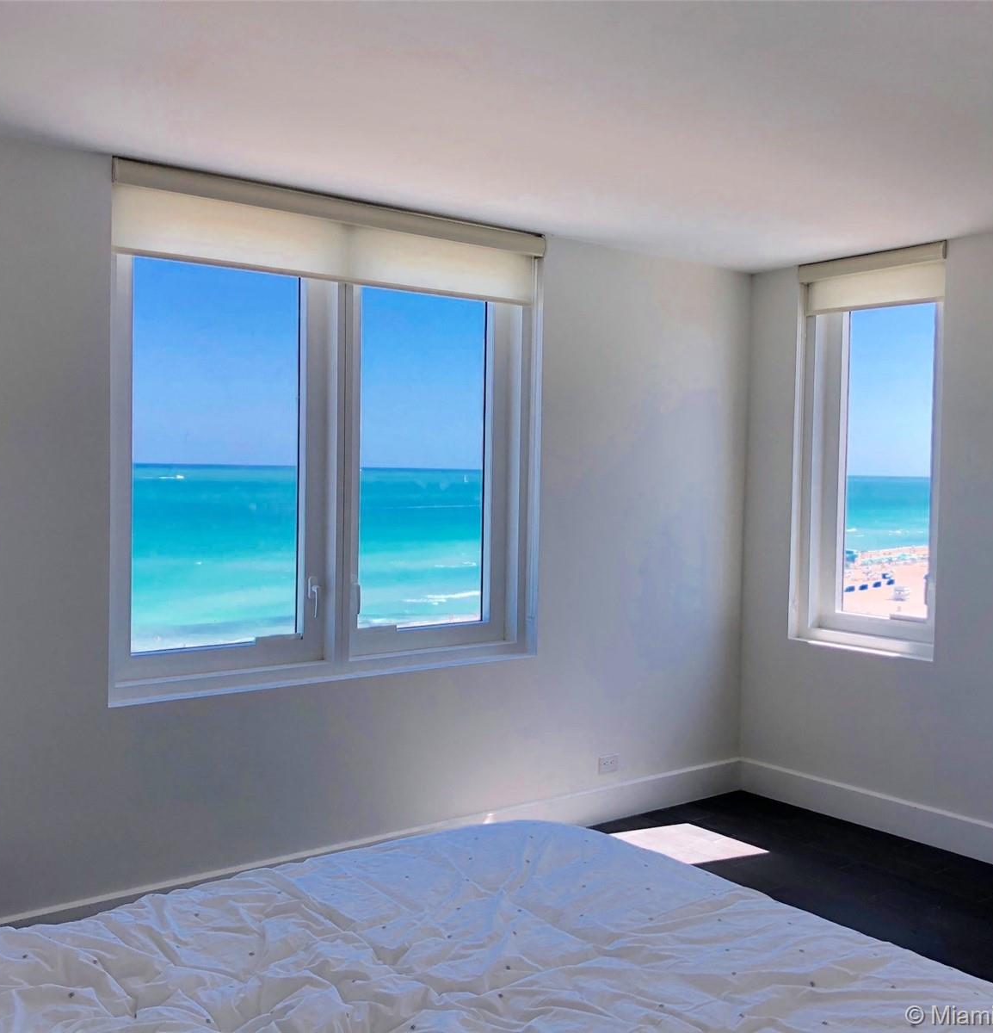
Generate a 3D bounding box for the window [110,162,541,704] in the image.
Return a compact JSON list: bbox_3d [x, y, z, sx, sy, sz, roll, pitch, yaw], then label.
[{"bbox_3d":[-0.533,-0.265,3.999,1.728,1.690,0.130,-1,3,-38],"label":"window"}]

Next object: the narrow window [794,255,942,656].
[{"bbox_3d":[1.616,-0.269,4.834,0.130,1.698,0.721,-1,3,-38],"label":"narrow window"}]

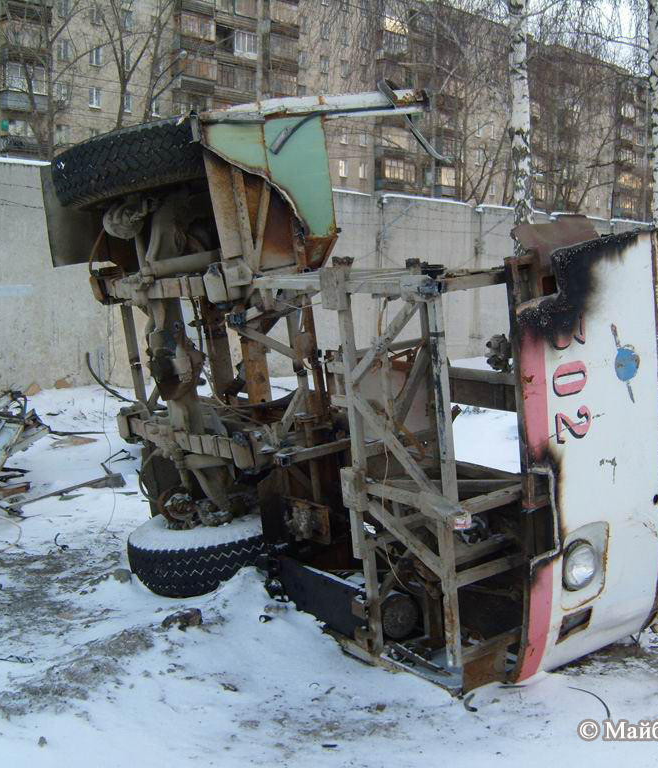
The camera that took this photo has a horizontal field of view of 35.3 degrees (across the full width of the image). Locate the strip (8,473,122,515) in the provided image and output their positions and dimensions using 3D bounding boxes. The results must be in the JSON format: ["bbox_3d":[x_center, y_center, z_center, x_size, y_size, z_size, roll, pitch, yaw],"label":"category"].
[{"bbox_3d":[-1.978,0.832,7.800,0.950,0.100,0.120,-11,11,-41],"label":"strip"}]

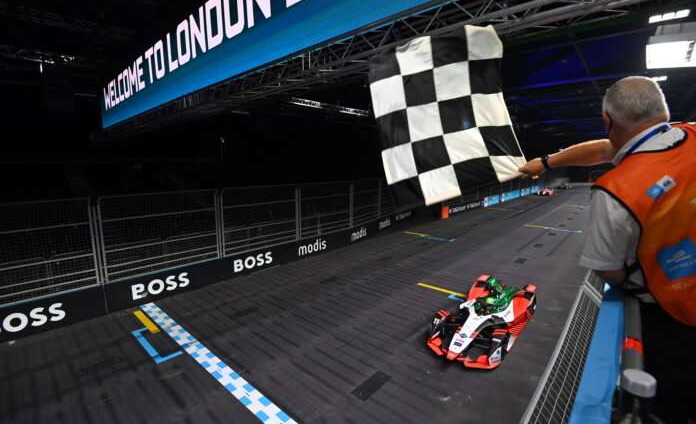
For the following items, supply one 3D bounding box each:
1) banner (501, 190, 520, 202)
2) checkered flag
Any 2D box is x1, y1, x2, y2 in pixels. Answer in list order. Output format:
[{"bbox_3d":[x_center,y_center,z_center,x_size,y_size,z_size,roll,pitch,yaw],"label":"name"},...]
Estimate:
[{"bbox_3d":[23.521,-2.290,44.376,0.100,1.050,9.000,6,10,42],"label":"banner"},{"bbox_3d":[0.559,-0.561,1.806,0.789,1.012,0.197,-9,-9,13],"label":"checkered flag"}]

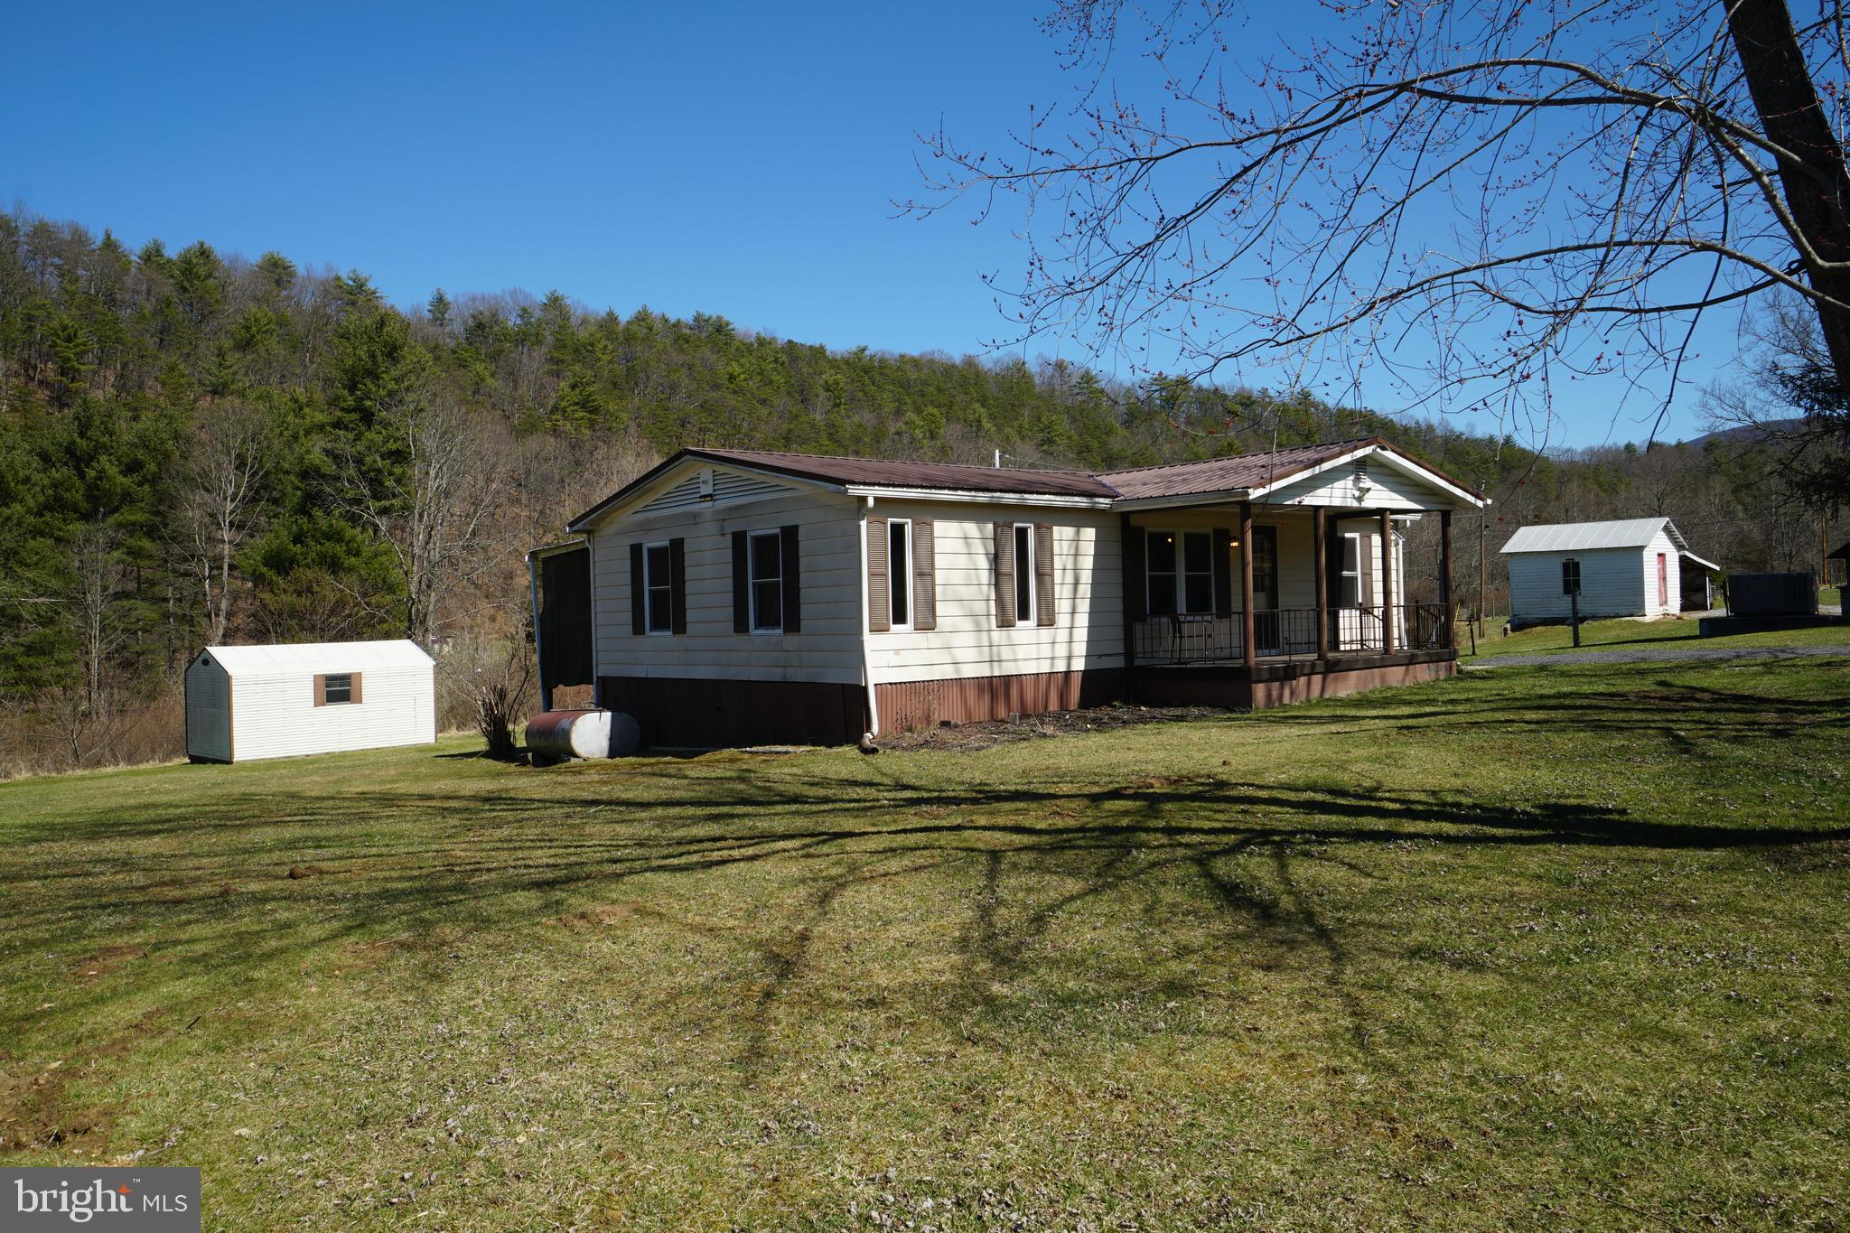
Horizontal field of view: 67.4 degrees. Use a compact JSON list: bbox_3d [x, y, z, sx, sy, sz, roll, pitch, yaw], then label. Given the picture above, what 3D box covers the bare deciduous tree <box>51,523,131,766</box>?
[{"bbox_3d":[-27.651,0.695,46.000,2.636,7.623,2.636,-1,0,-31],"label":"bare deciduous tree"}]

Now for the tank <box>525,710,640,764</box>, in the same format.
[{"bbox_3d":[-5.234,1.804,21.272,1.120,0.760,1.560,-1,0,-41],"label":"tank"}]

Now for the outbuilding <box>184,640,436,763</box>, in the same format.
[{"bbox_3d":[-14.560,1.952,33.143,2.624,2.599,4.943,-2,0,42],"label":"outbuilding"}]

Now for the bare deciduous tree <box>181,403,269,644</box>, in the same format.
[{"bbox_3d":[-29.305,-2.720,58.000,3.927,12.573,3.927,-1,0,-27],"label":"bare deciduous tree"}]

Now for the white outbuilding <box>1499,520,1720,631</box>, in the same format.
[{"bbox_3d":[28.028,-1.589,56.546,8.402,4.332,5.583,-1,0,-44],"label":"white outbuilding"}]

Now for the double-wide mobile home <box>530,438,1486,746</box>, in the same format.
[{"bbox_3d":[1.928,-0.535,23.966,13.514,4.141,11.412,-1,0,-41],"label":"double-wide mobile home"}]

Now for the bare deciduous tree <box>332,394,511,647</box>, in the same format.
[{"bbox_3d":[-21.784,-3.002,60.000,7.876,13.382,7.876,-1,0,-20],"label":"bare deciduous tree"}]

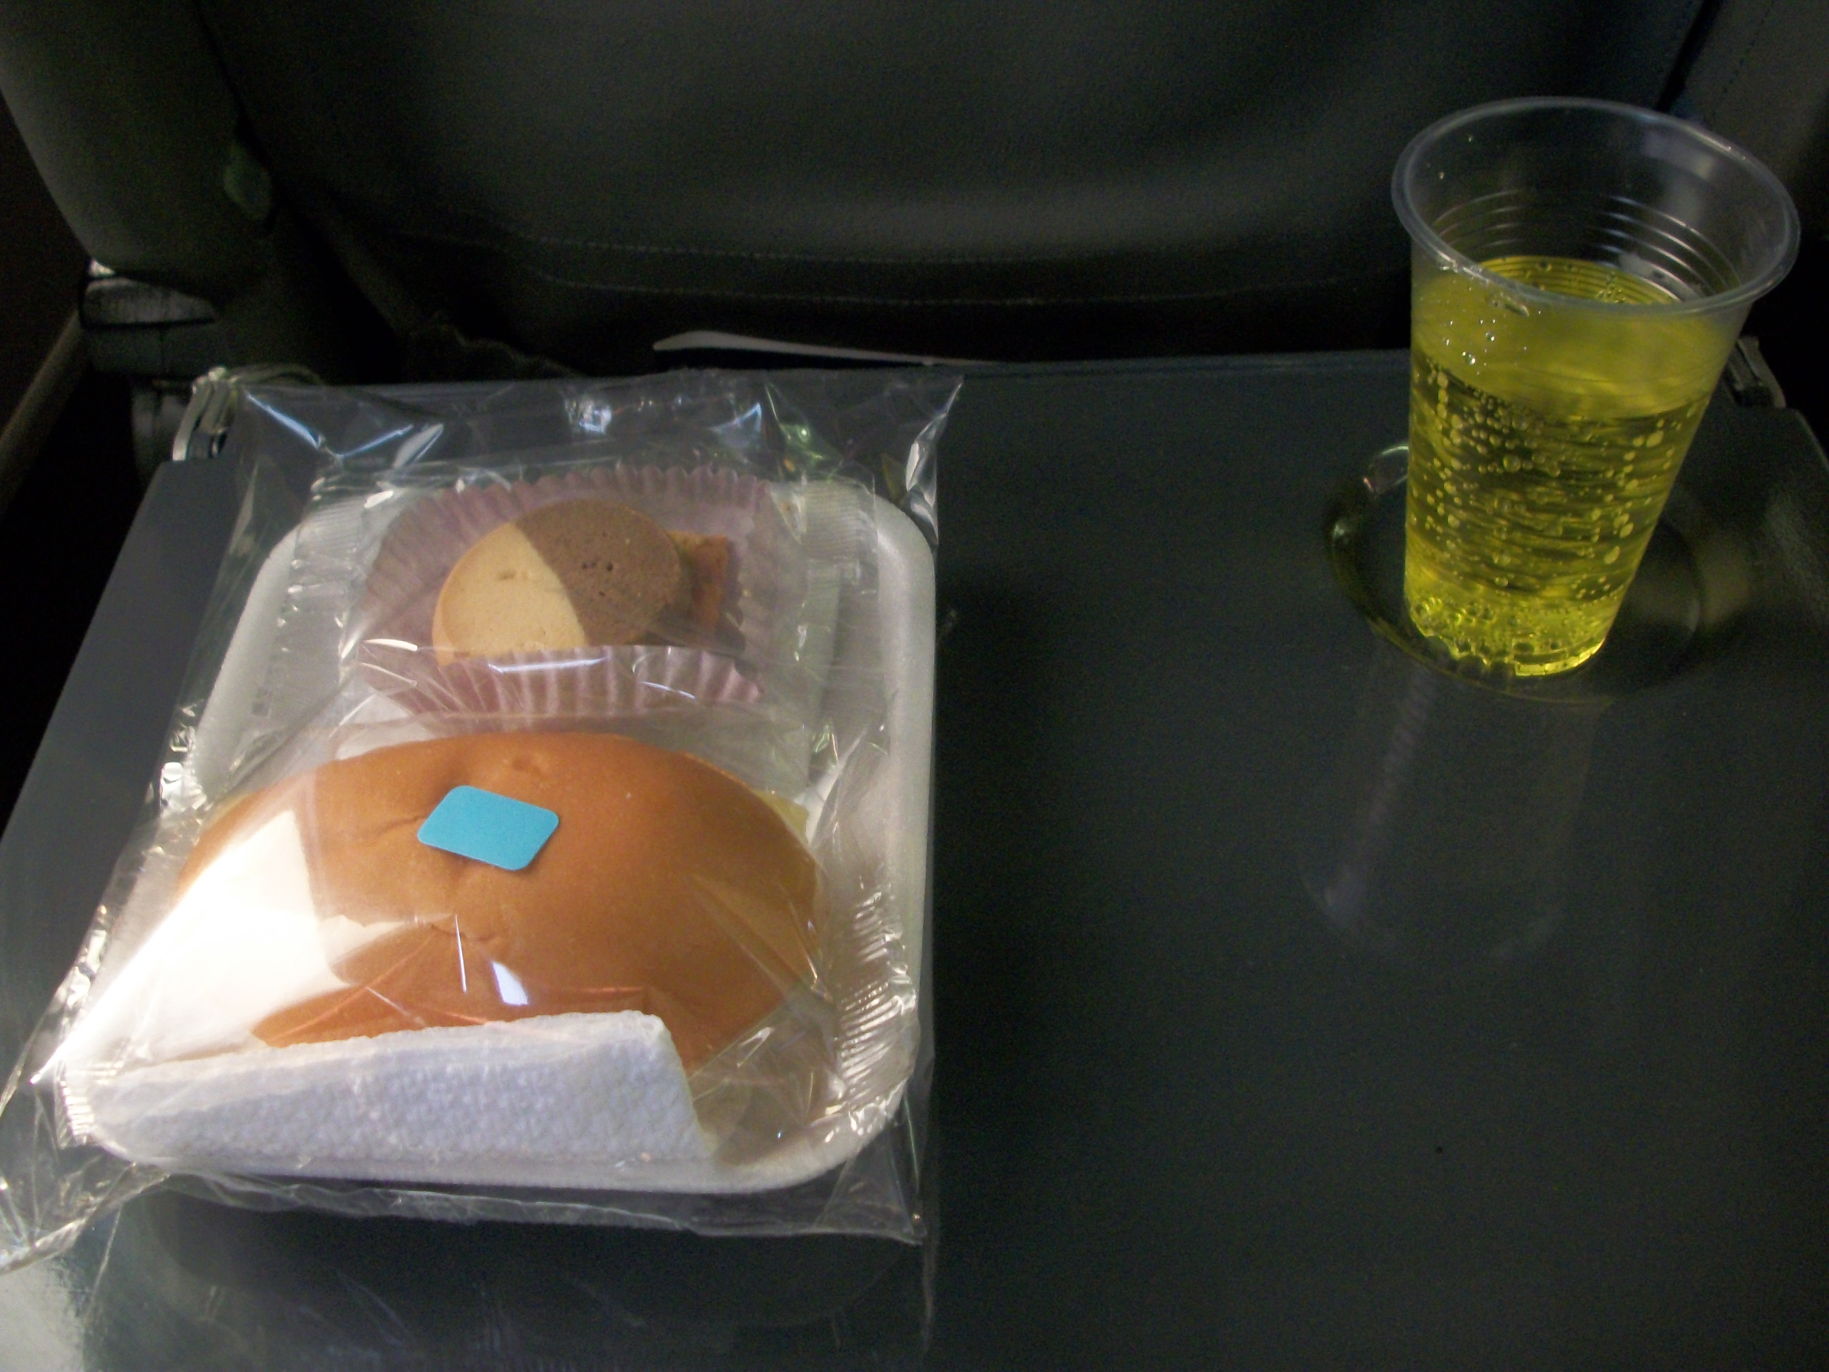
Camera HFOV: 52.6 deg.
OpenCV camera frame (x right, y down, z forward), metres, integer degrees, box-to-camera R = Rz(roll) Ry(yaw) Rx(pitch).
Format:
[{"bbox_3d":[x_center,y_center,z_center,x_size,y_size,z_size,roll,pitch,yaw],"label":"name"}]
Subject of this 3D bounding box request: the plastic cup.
[{"bbox_3d":[0.130,-0.054,0.379,0.072,0.102,0.072,-2,46,2],"label":"plastic cup"}]

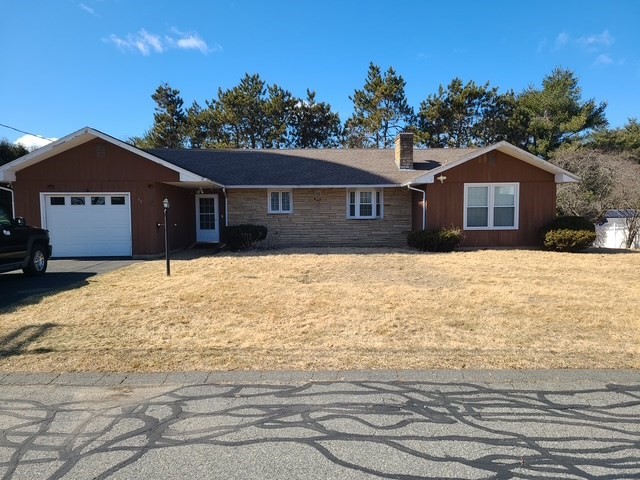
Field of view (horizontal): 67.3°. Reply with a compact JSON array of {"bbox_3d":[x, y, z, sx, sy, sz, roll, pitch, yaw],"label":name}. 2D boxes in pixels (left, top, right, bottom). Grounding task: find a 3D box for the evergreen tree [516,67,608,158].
[{"bbox_3d":[18.451,-6.808,36.694,6.990,12.650,7.000,0,3,0],"label":"evergreen tree"}]

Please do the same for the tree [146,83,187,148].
[{"bbox_3d":[-12.200,-6.659,38.513,3.334,11.702,3.500,-1,4,-1],"label":"tree"}]

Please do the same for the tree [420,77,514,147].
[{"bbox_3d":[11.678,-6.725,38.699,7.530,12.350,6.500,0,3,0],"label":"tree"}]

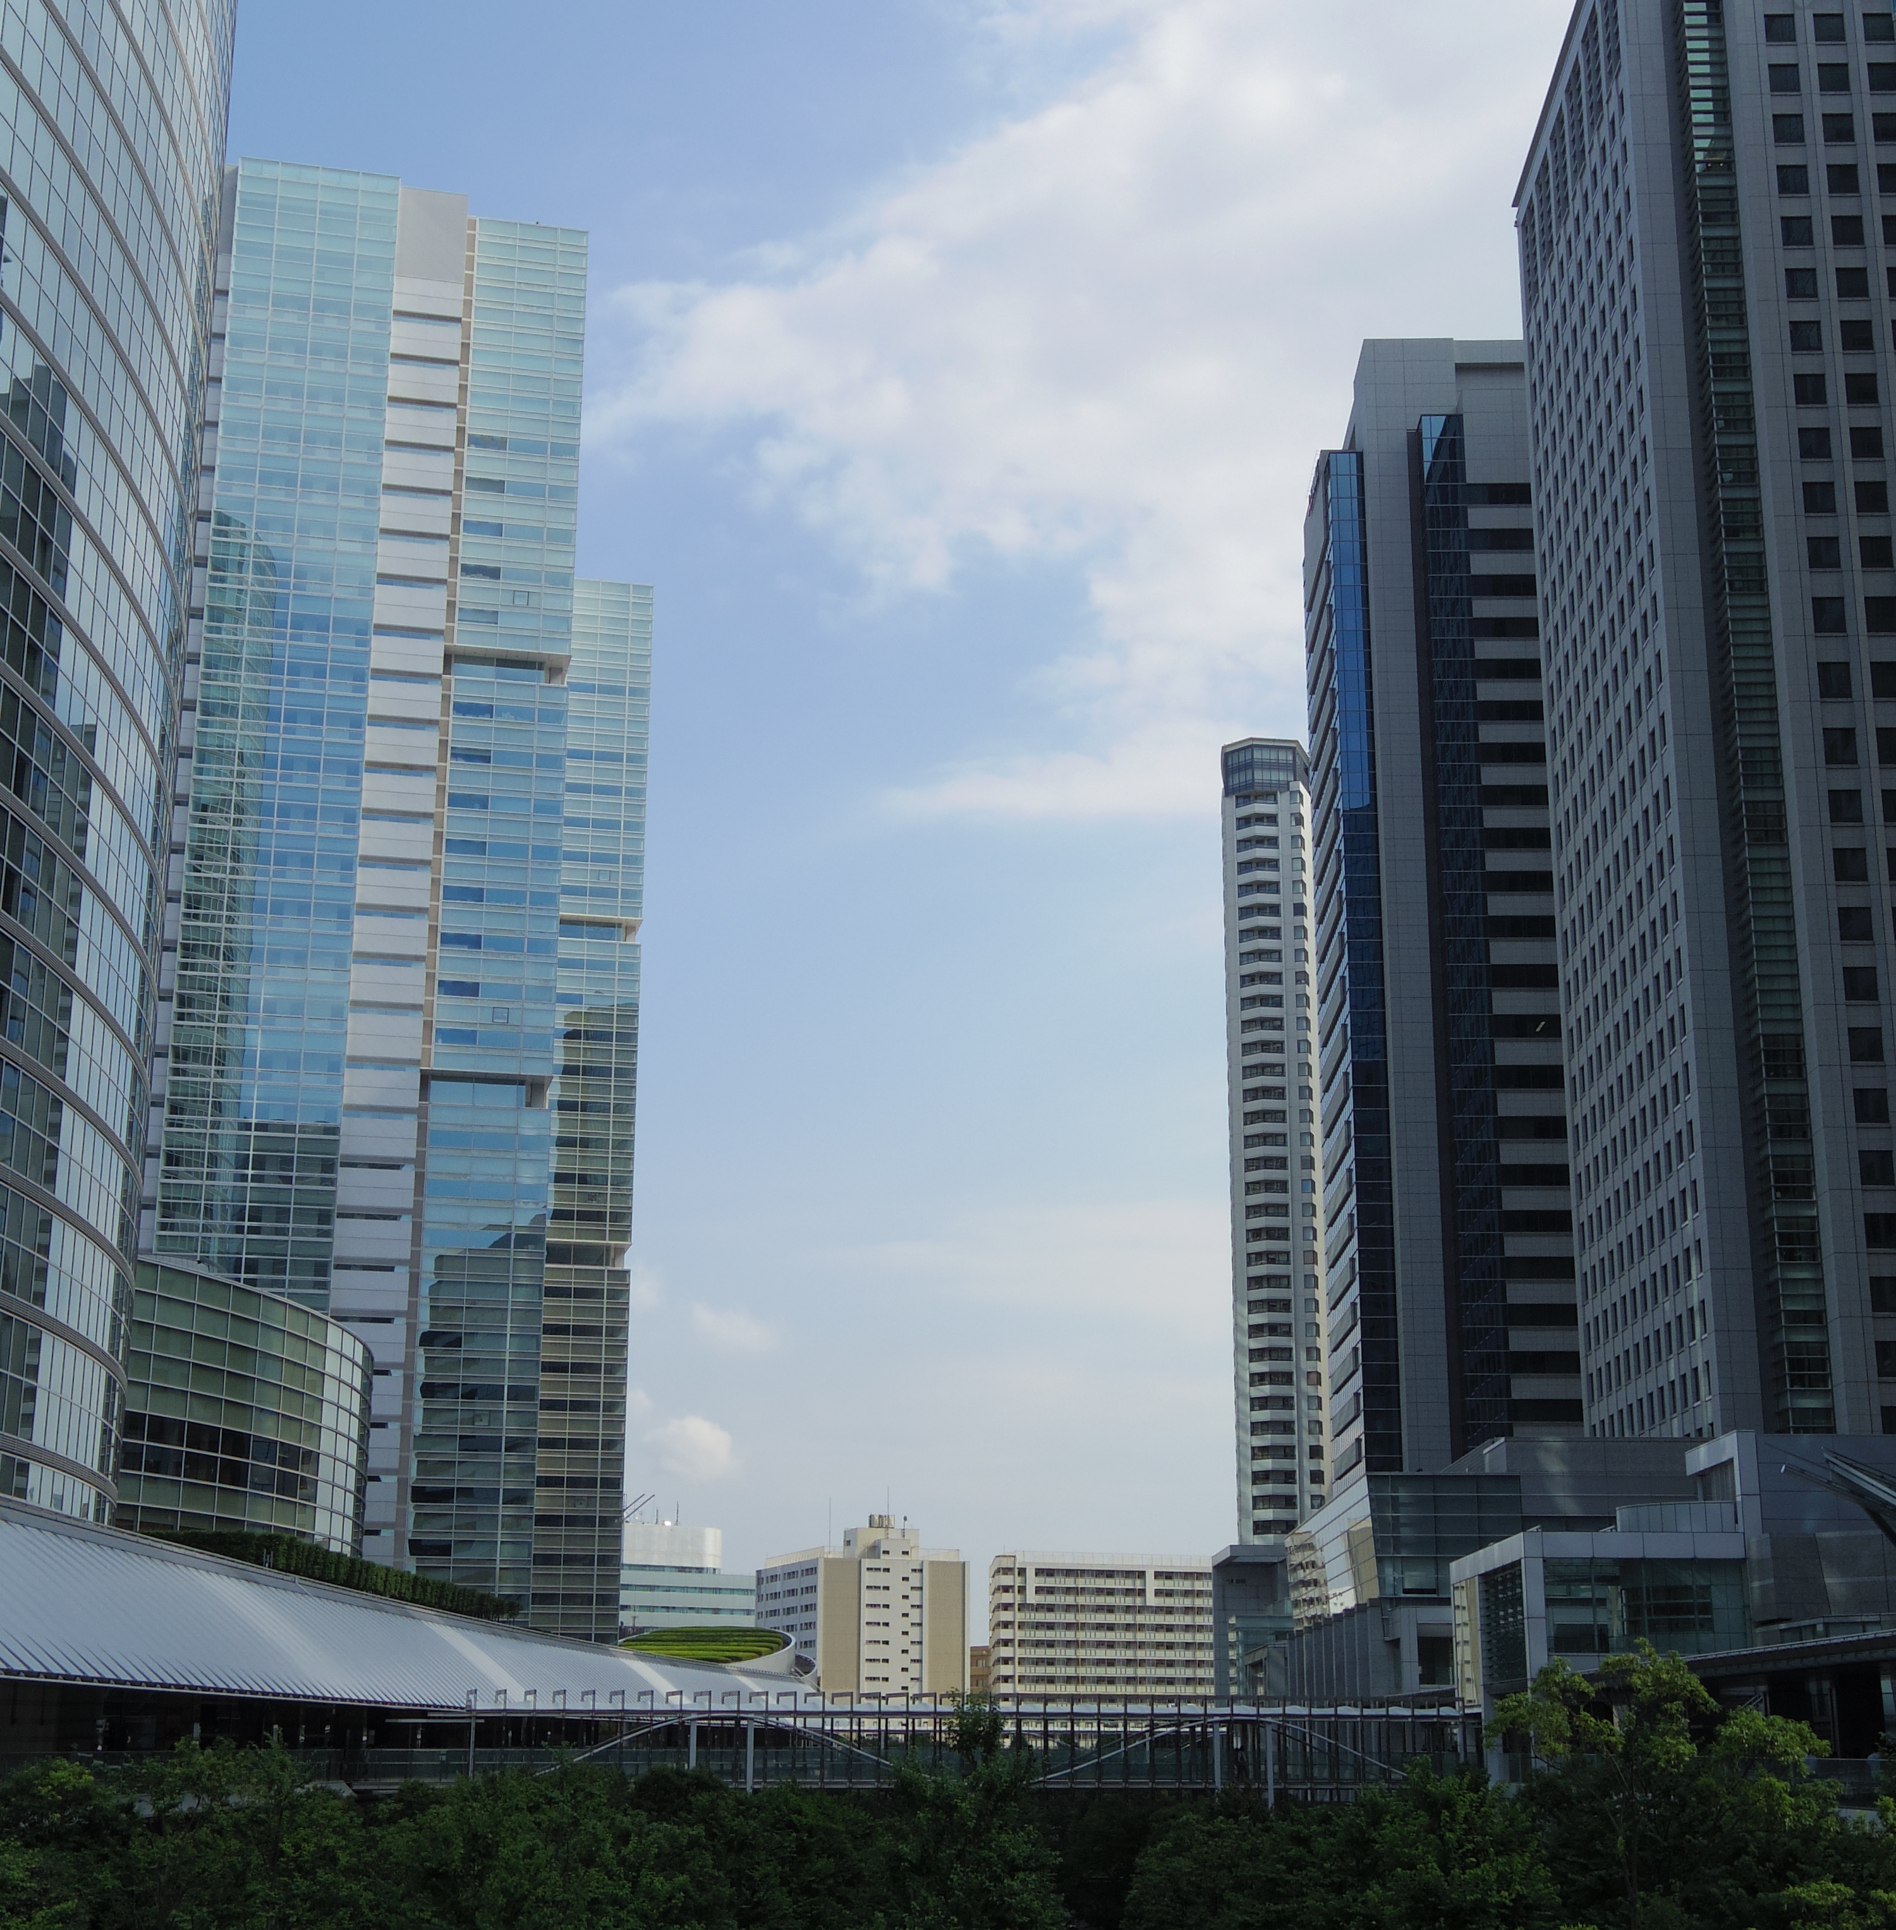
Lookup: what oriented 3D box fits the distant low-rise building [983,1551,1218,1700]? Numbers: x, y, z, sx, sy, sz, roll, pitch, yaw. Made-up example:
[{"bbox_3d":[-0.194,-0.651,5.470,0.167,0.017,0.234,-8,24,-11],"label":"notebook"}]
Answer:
[{"bbox_3d":[29.598,115.194,461.585,46.000,37.700,11.500,6,-16,-20],"label":"distant low-rise building"}]

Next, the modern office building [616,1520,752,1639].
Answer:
[{"bbox_3d":[-61.678,138.730,574.082,44.250,51.000,30.000,12,-19,-36],"label":"modern office building"}]

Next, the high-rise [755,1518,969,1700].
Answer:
[{"bbox_3d":[-16.043,126.877,522.601,27.350,47.020,38.110,6,-16,-19],"label":"high-rise"}]

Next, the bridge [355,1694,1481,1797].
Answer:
[{"bbox_3d":[-0.752,32.247,117.716,47.040,4.080,4.300,4,-16,-13],"label":"bridge"}]

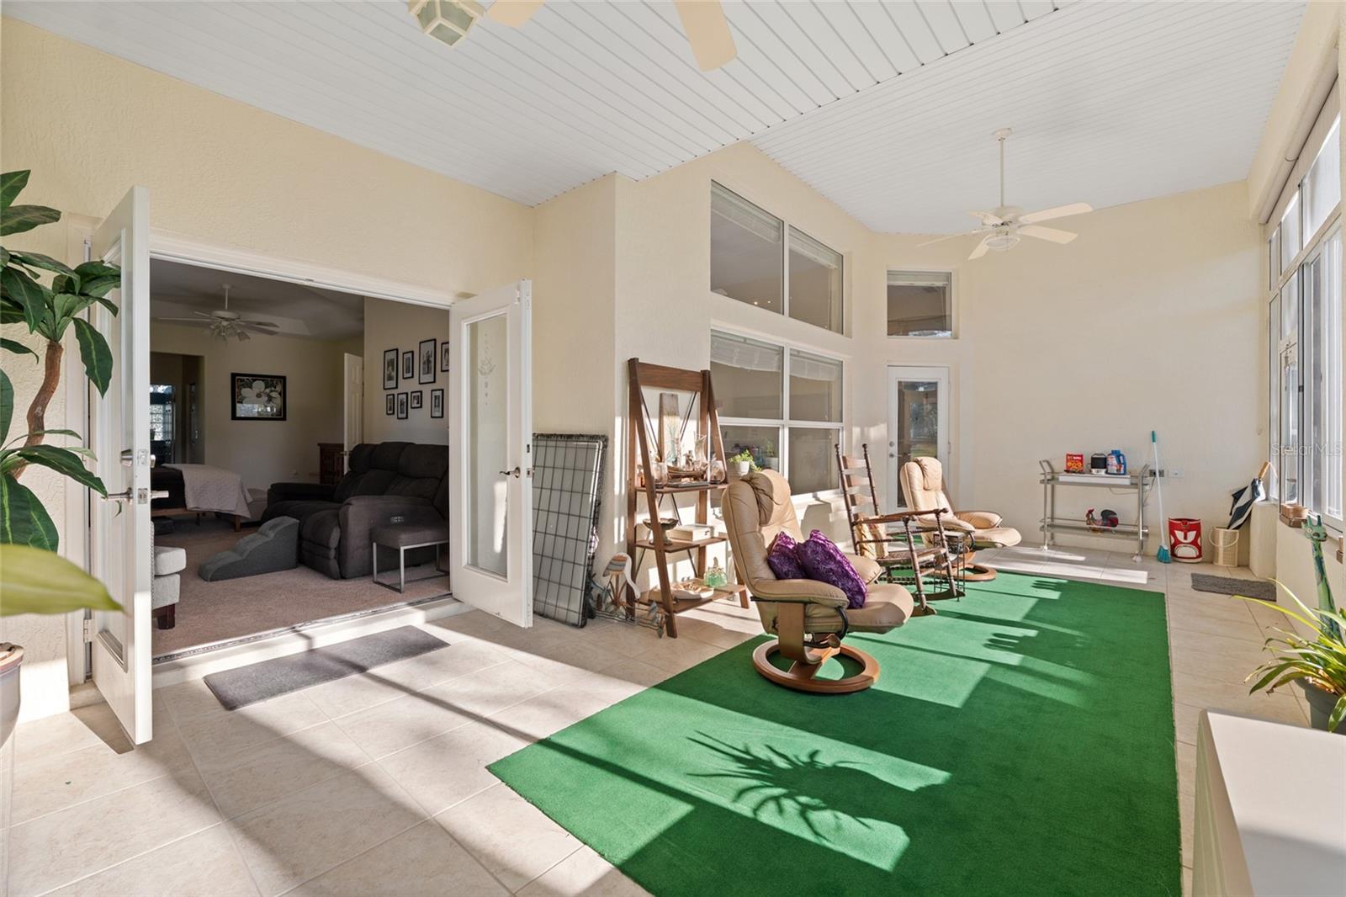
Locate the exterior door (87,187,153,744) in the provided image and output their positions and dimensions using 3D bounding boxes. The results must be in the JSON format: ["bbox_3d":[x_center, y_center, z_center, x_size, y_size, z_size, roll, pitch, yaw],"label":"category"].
[{"bbox_3d":[-2.285,0.045,2.155,0.855,2.020,0.045,0,0,35],"label":"exterior door"}]

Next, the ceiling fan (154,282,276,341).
[{"bbox_3d":[-5.716,-1.736,6.700,1.280,0.740,1.300,0,0,42],"label":"ceiling fan"}]

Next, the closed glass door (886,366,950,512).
[{"bbox_3d":[3.139,-0.043,6.682,0.790,2.040,0.050,0,1,-2],"label":"closed glass door"}]

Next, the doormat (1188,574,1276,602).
[{"bbox_3d":[4.610,1.134,4.299,0.510,0.012,0.700,1,2,43],"label":"doormat"}]

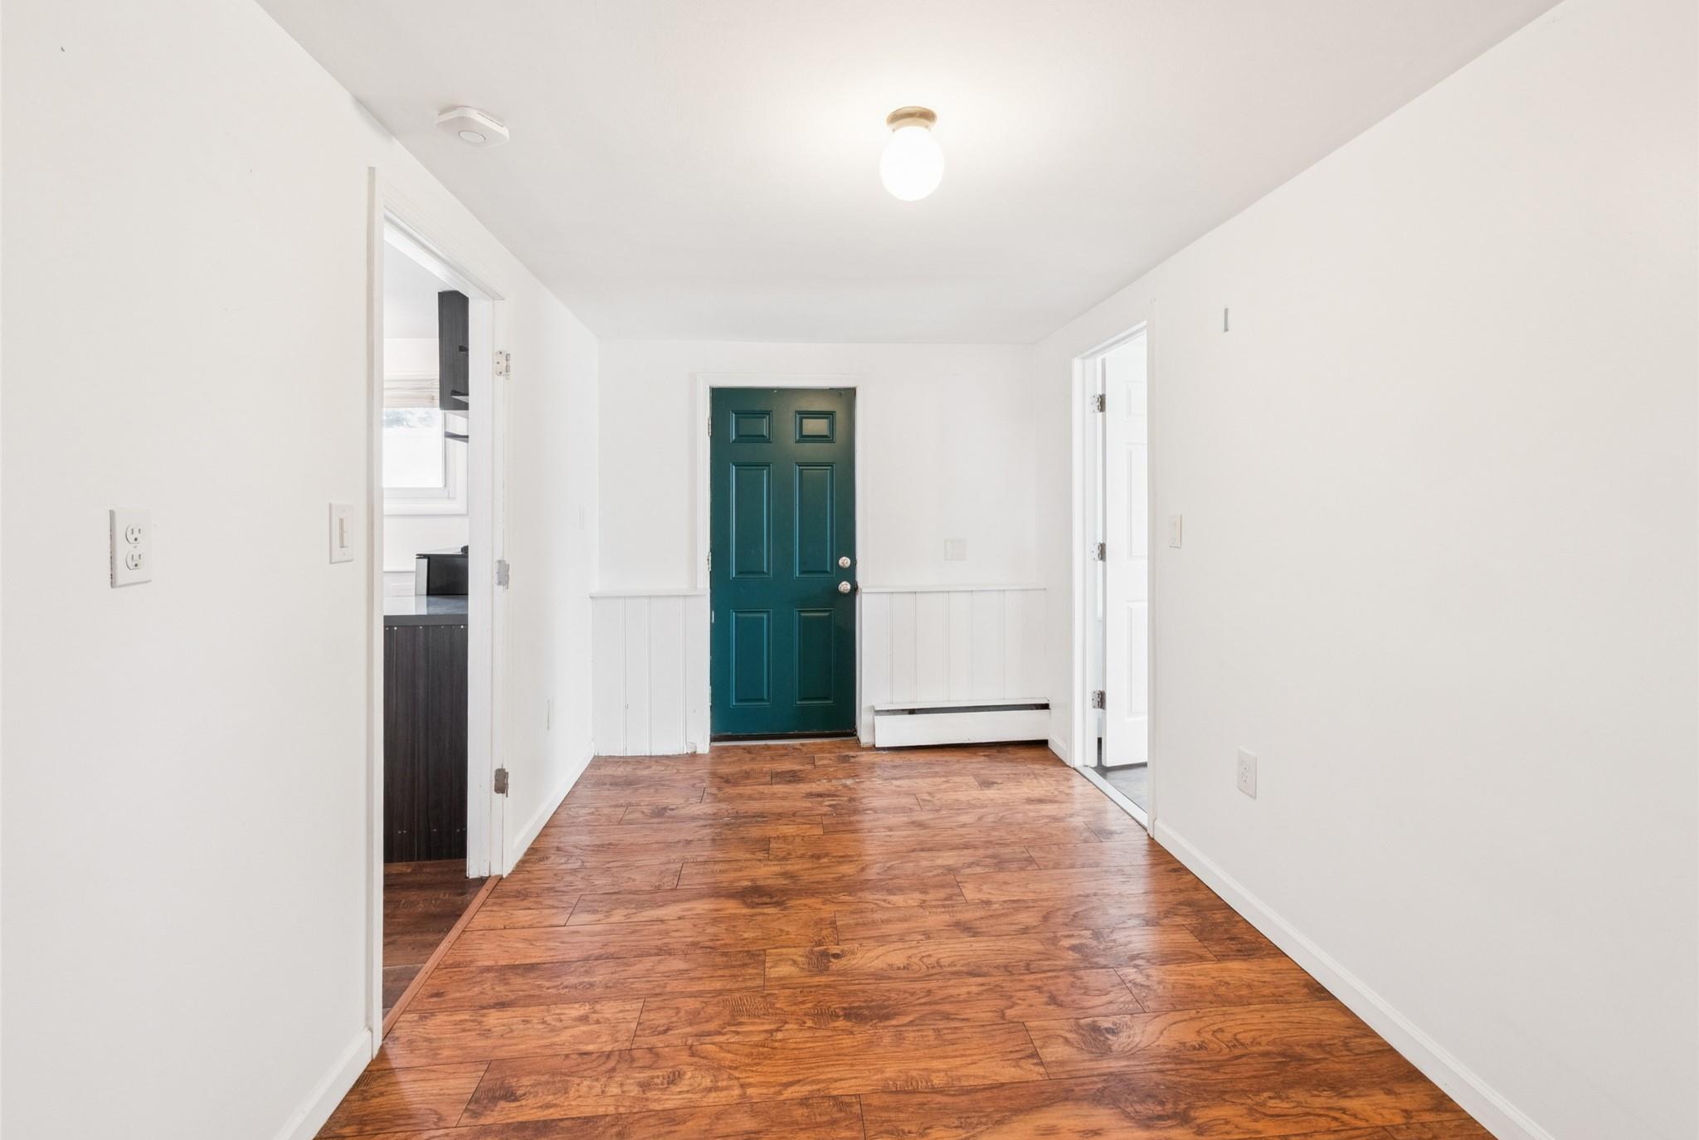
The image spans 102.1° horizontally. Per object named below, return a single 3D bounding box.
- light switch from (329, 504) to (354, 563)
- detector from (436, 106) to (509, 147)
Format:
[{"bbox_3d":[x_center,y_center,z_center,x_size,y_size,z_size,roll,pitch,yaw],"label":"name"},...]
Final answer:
[{"bbox_3d":[-1.123,-0.080,1.527,0.009,0.125,0.079,0,3,-6],"label":"light switch"},{"bbox_3d":[-0.926,-1.086,1.695,0.122,0.034,0.122,1,3,23],"label":"detector"}]

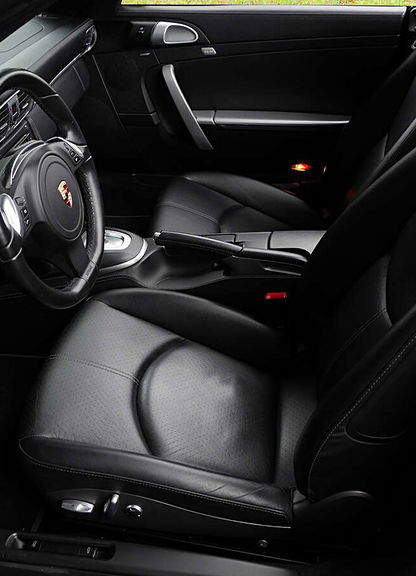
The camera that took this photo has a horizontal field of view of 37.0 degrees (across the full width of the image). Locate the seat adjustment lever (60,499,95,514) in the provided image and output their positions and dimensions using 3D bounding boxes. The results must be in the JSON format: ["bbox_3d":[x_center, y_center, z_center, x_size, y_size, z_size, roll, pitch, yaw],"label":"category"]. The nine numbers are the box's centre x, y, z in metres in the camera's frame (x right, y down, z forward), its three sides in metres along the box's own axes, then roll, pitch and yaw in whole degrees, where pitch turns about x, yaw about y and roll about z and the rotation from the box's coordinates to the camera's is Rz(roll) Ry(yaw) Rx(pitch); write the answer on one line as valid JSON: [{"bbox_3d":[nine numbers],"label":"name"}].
[{"bbox_3d":[-0.202,0.339,0.965,0.050,0.017,0.018,5,32,6],"label":"seat adjustment lever"}]

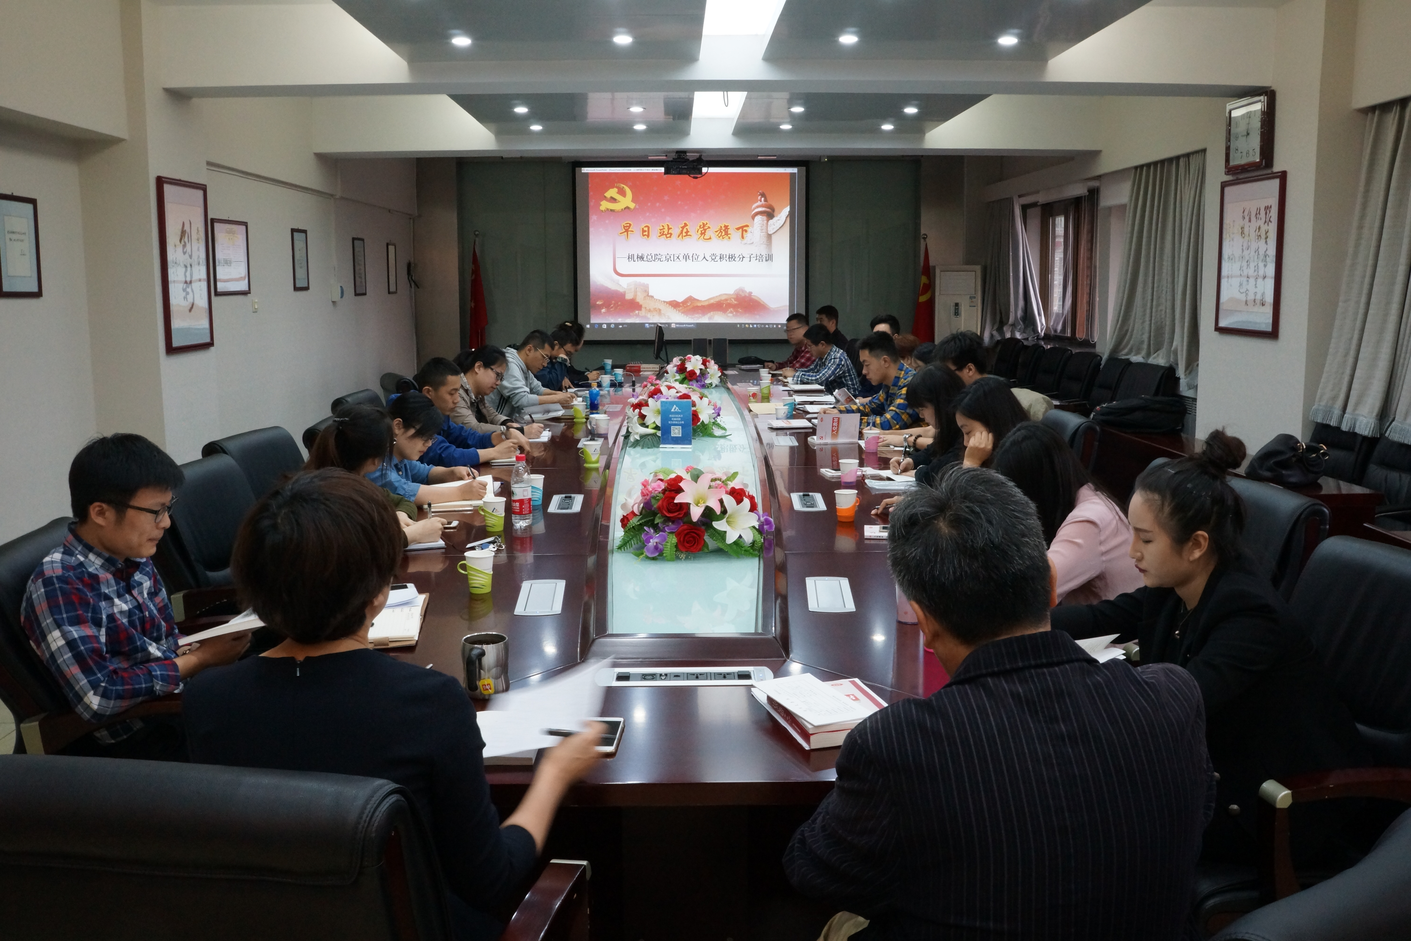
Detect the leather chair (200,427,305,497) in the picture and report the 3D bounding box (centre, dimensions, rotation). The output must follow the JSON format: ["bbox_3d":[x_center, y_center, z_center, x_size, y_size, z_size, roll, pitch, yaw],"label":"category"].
[{"bbox_3d":[-1.292,0.364,4.124,0.680,1.010,0.620,0,9,4],"label":"leather chair"}]

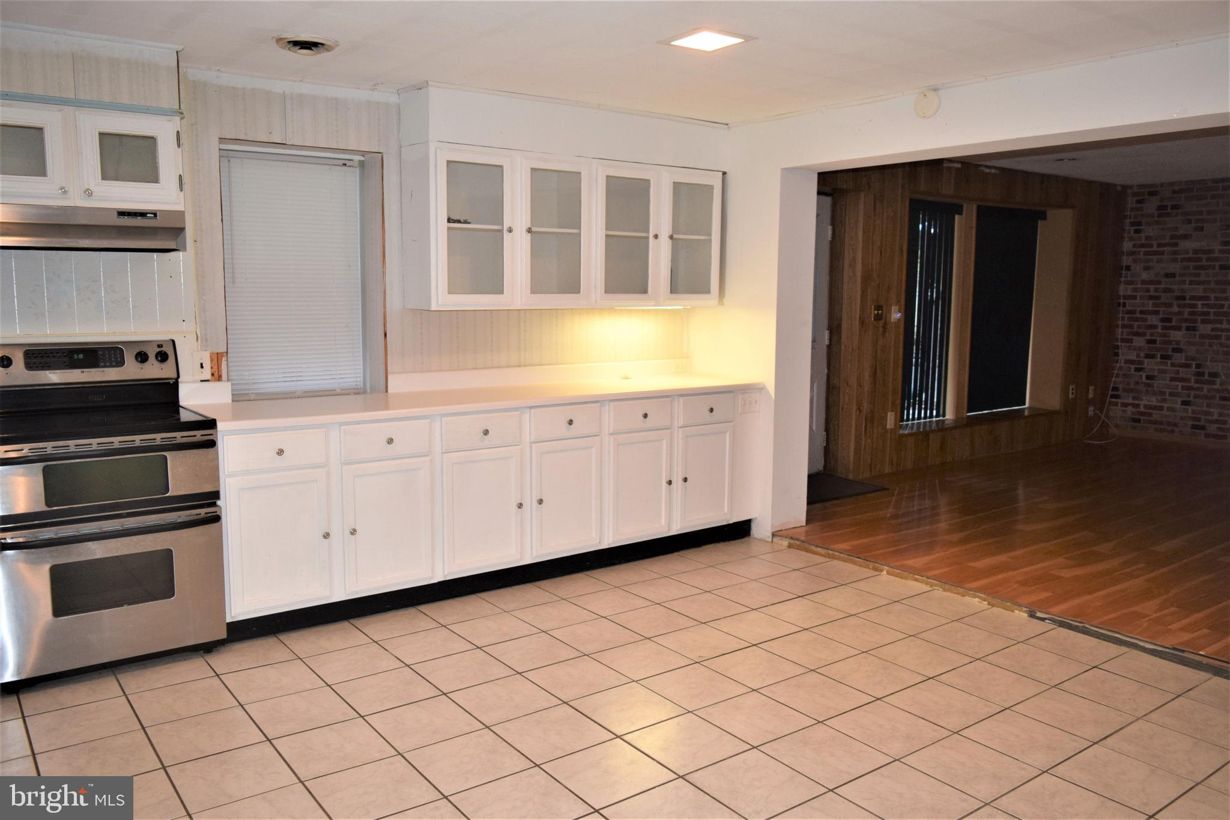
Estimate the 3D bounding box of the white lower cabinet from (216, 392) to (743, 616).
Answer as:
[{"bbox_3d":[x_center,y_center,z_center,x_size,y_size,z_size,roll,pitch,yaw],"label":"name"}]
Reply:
[{"bbox_3d":[-0.541,0.332,4.654,2.905,0.780,0.628,-5,9,-37],"label":"white lower cabinet"}]

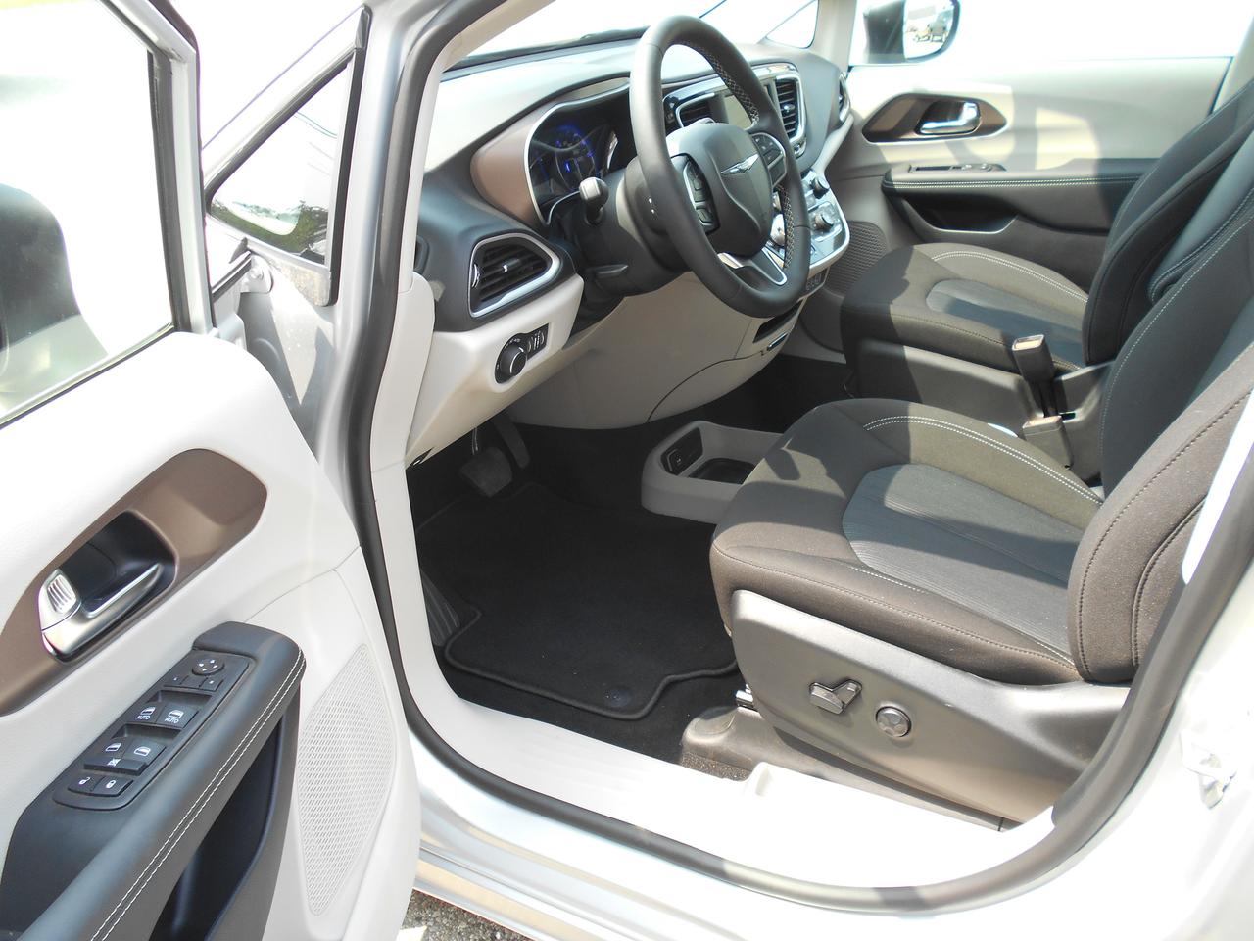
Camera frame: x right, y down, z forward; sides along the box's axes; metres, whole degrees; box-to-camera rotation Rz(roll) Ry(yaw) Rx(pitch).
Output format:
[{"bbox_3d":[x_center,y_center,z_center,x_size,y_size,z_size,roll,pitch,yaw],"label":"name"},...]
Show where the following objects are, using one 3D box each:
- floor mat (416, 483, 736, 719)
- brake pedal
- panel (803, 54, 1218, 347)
[{"bbox_3d":[-0.063,0.174,1.614,0.680,0.075,0.520,9,31,27],"label":"floor mat"},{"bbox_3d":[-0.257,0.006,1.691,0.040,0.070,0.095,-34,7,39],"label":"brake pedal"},{"bbox_3d":[0.807,-0.573,2.162,0.900,0.670,0.150,9,31,27],"label":"panel"}]

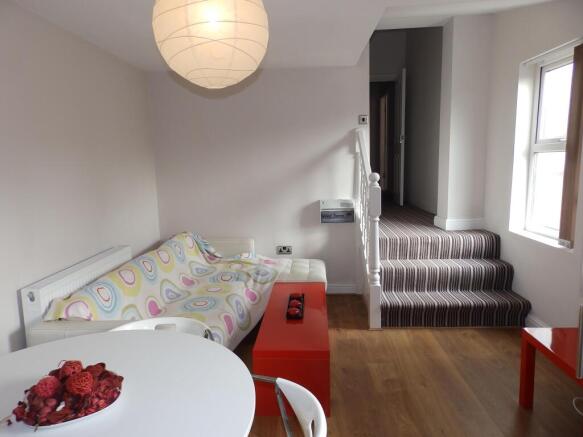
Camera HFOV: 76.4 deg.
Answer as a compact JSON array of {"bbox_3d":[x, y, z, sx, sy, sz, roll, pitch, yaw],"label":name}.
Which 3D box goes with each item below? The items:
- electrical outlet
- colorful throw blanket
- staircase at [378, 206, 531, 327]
[{"bbox_3d":[-0.070,0.318,3.661,0.146,0.086,0.012,-1,9,4],"label":"electrical outlet"},{"bbox_3d":[-0.650,0.530,2.778,1.130,0.560,1.670,-1,9,4],"label":"colorful throw blanket"},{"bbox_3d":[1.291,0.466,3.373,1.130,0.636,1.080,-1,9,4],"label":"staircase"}]

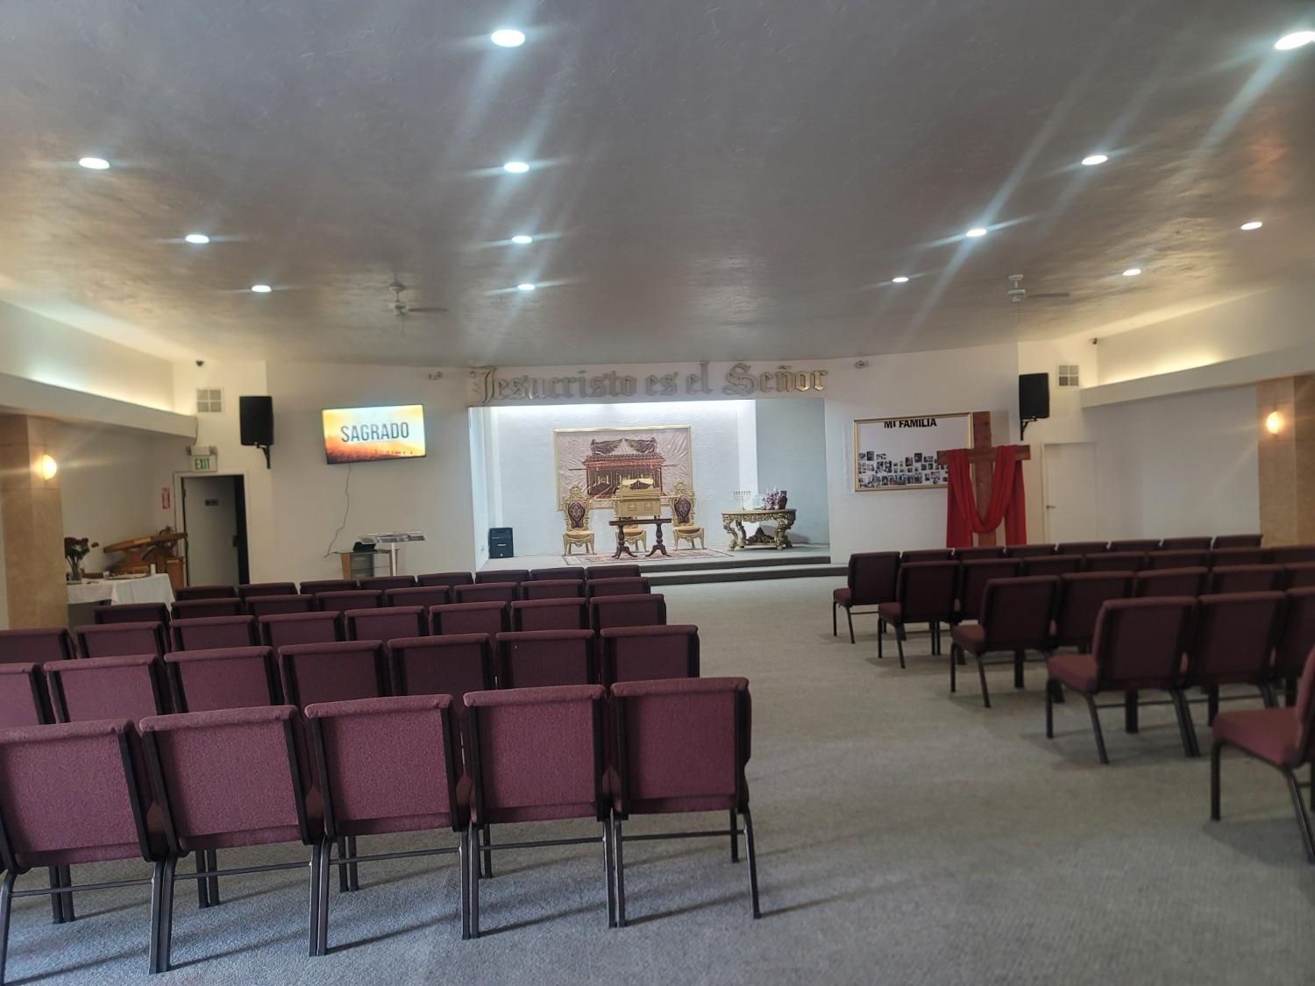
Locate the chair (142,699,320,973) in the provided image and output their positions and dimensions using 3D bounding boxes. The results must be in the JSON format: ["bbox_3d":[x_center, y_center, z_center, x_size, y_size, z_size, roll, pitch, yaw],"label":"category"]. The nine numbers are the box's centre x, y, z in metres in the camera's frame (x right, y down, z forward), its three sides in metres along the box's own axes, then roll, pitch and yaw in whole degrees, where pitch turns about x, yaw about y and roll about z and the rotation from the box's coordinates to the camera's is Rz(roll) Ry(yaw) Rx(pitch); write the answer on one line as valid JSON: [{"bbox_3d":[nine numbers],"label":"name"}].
[{"bbox_3d":[-1.422,1.125,3.348,0.497,0.852,0.638,-2,0,-8],"label":"chair"}]

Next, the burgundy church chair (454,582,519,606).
[{"bbox_3d":[-1.346,1.145,7.619,0.505,0.862,0.630,-2,0,-9],"label":"burgundy church chair"}]

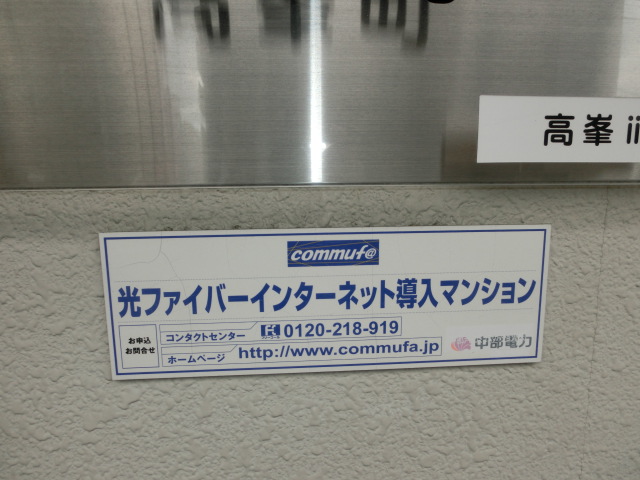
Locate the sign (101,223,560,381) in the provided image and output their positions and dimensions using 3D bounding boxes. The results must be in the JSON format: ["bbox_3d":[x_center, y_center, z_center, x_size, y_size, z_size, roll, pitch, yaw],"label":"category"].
[{"bbox_3d":[0.009,0.042,0.304,0.300,0.100,0.006,-1,9,-4],"label":"sign"}]

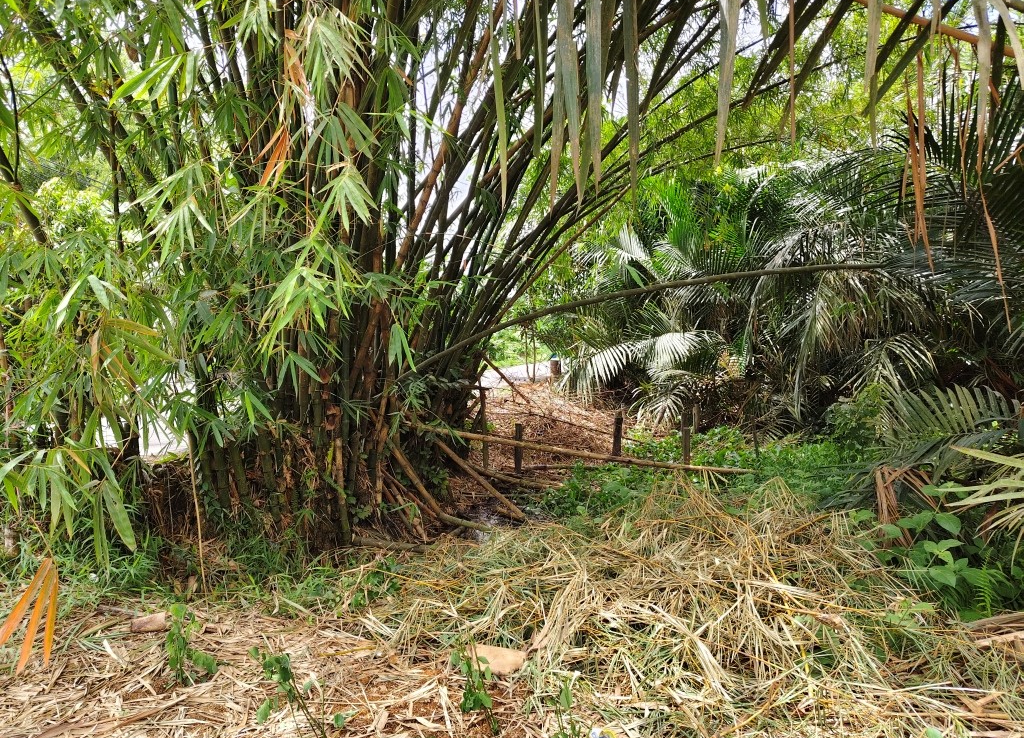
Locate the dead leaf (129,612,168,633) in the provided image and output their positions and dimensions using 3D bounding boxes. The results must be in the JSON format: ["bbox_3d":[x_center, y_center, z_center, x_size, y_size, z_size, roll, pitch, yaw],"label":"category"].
[{"bbox_3d":[-1.816,1.267,3.400,0.200,0.060,0.110,-1,3,-16],"label":"dead leaf"}]

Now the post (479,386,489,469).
[{"bbox_3d":[-0.335,0.676,8.000,0.080,1.020,0.080,-2,3,0],"label":"post"}]

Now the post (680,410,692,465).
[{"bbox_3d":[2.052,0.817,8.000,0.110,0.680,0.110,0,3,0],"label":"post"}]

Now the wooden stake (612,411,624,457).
[{"bbox_3d":[1.299,0.799,8.300,0.115,0.550,0.115,3,3,0],"label":"wooden stake"}]

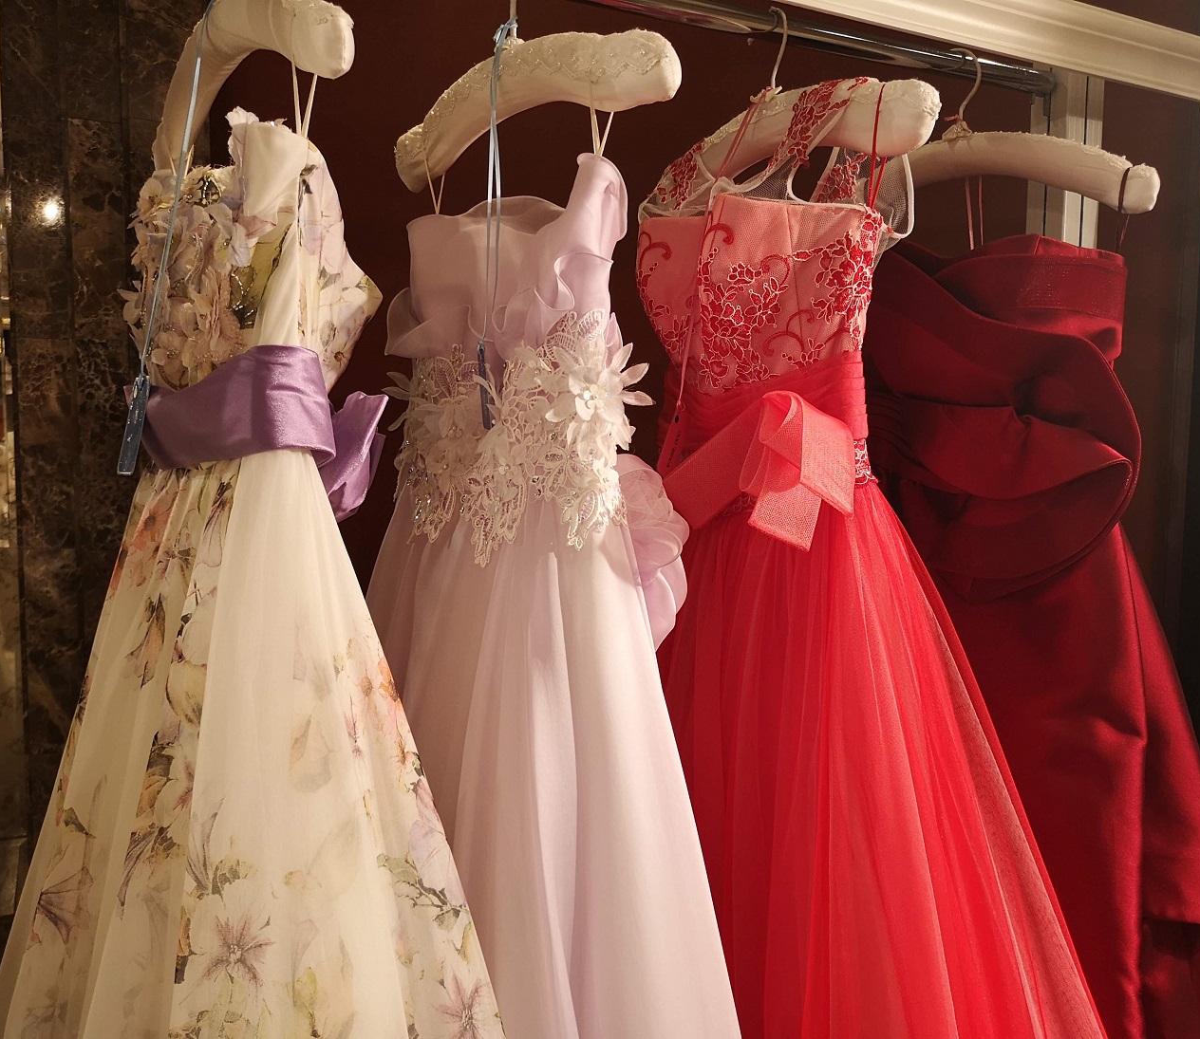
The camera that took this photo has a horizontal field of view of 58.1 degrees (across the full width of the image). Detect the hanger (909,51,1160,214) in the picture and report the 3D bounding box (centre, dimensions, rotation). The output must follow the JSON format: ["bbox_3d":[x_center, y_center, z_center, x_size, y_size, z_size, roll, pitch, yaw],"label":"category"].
[{"bbox_3d":[0.382,-0.393,1.113,0.062,0.171,0.400,-3,11,-36],"label":"hanger"}]

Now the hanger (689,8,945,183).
[{"bbox_3d":[0.162,-0.392,1.010,0.062,0.165,0.400,-2,6,-27],"label":"hanger"}]

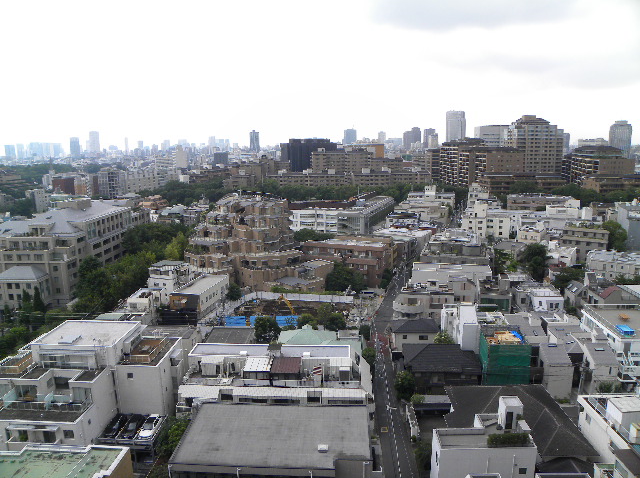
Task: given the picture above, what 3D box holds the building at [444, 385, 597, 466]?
[{"bbox_3d":[24.700,25.612,63.129,14.600,6.300,16.600,0,11,2],"label":"building"}]

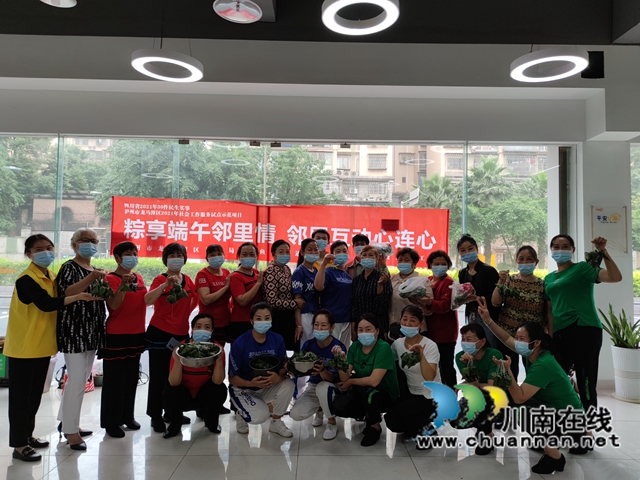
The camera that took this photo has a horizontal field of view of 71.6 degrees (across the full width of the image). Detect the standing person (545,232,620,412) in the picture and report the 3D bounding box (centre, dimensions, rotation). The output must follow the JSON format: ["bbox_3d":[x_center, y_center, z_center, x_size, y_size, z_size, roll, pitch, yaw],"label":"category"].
[{"bbox_3d":[1.989,0.774,3.408,0.580,1.637,0.360,-1,-4,30],"label":"standing person"}]

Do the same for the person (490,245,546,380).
[{"bbox_3d":[1.726,0.816,3.838,0.500,1.540,0.360,0,-3,18],"label":"person"}]

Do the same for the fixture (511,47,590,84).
[{"bbox_3d":[1.925,-1.465,3.742,0.578,0.075,0.578,1,-2,-1],"label":"fixture"}]

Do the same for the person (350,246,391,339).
[{"bbox_3d":[0.467,0.826,4.071,0.460,1.539,0.340,0,-3,7],"label":"person"}]

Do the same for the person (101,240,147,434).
[{"bbox_3d":[-1.615,0.809,3.713,0.420,1.570,0.380,2,-3,-27],"label":"person"}]

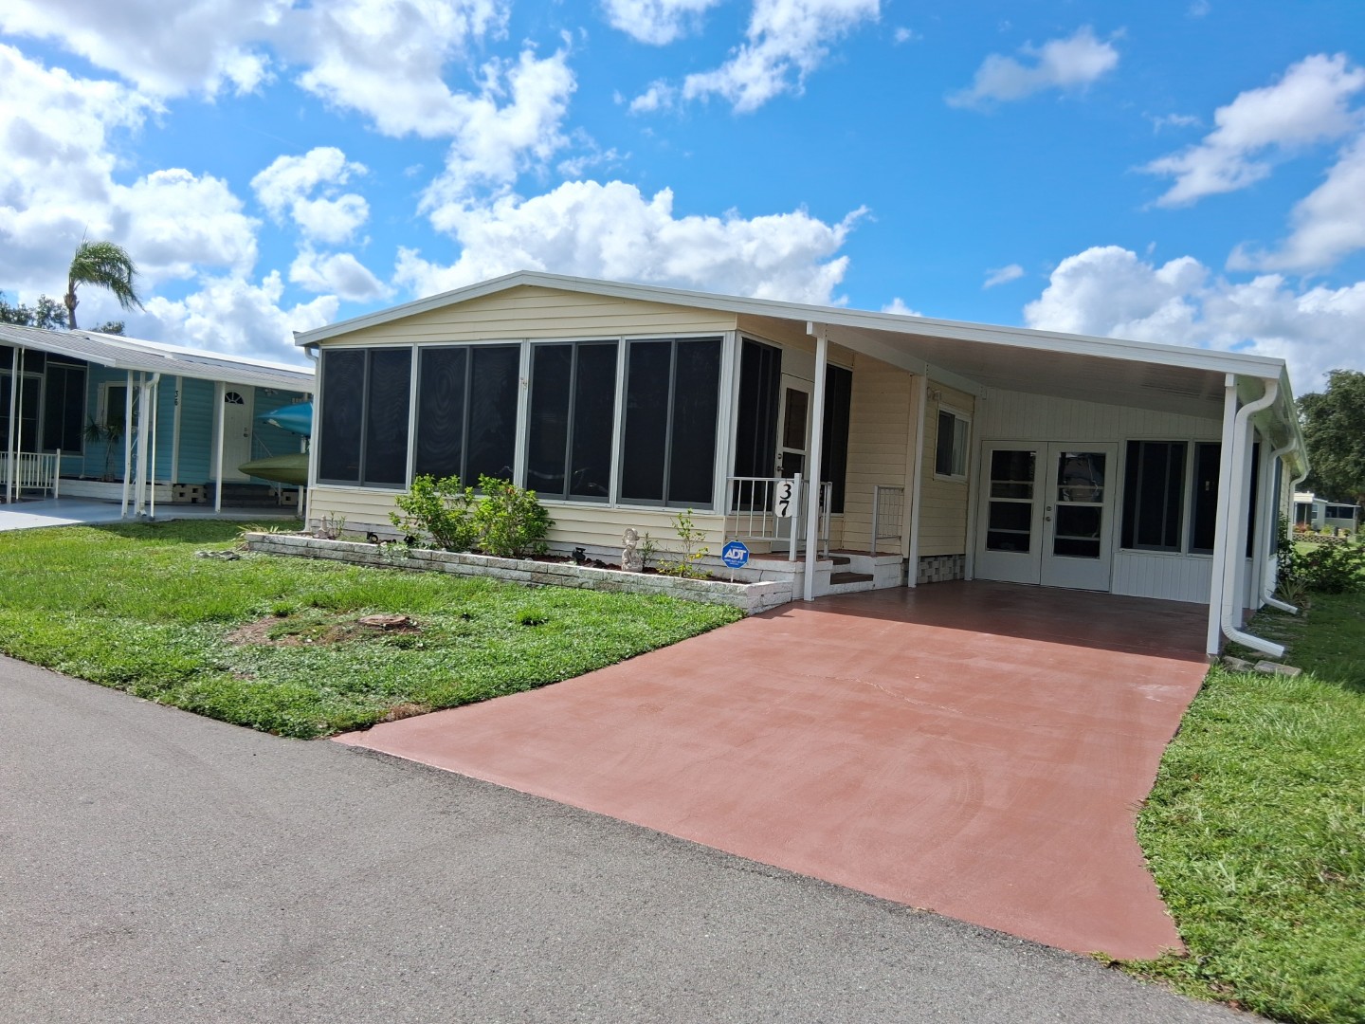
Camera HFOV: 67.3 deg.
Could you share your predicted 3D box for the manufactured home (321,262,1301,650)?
[{"bbox_3d":[3.994,-0.841,17.933,11.711,3.471,16.665,4,1,32],"label":"manufactured home"}]

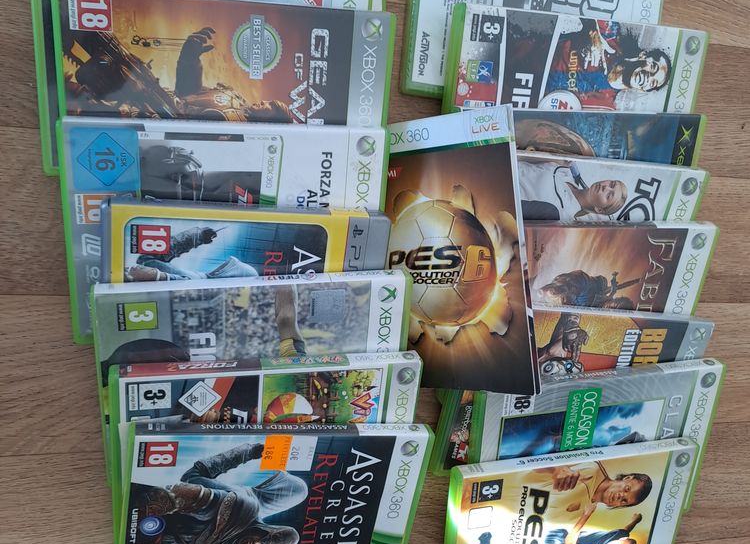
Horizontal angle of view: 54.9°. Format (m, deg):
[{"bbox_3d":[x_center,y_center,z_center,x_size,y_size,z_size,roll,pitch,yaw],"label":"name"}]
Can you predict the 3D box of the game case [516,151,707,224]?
[{"bbox_3d":[0.132,-0.013,0.506,0.190,0.015,0.135,2,112,-17],"label":"game case"}]

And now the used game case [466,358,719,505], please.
[{"bbox_3d":[0.160,0.134,0.535,0.190,0.015,0.135,-3,113,-14],"label":"used game case"}]

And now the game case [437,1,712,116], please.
[{"bbox_3d":[0.138,-0.107,0.509,0.190,0.015,0.135,0,107,-16],"label":"game case"}]

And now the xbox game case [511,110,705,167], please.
[{"bbox_3d":[0.135,-0.045,0.511,0.190,0.015,0.135,-2,111,-16],"label":"xbox game case"}]

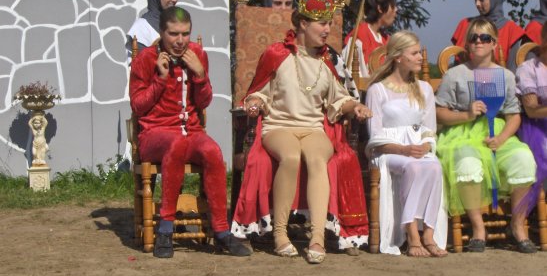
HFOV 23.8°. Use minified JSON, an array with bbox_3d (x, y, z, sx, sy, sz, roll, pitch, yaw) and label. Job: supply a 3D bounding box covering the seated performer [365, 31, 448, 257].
[{"bbox_3d":[0.730,-0.007,7.110,0.450,1.220,0.740,-1,3,-15],"label":"seated performer"}]

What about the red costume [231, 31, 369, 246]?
[{"bbox_3d":[0.142,-0.002,7.090,0.730,1.180,0.620,-1,3,-5],"label":"red costume"}]

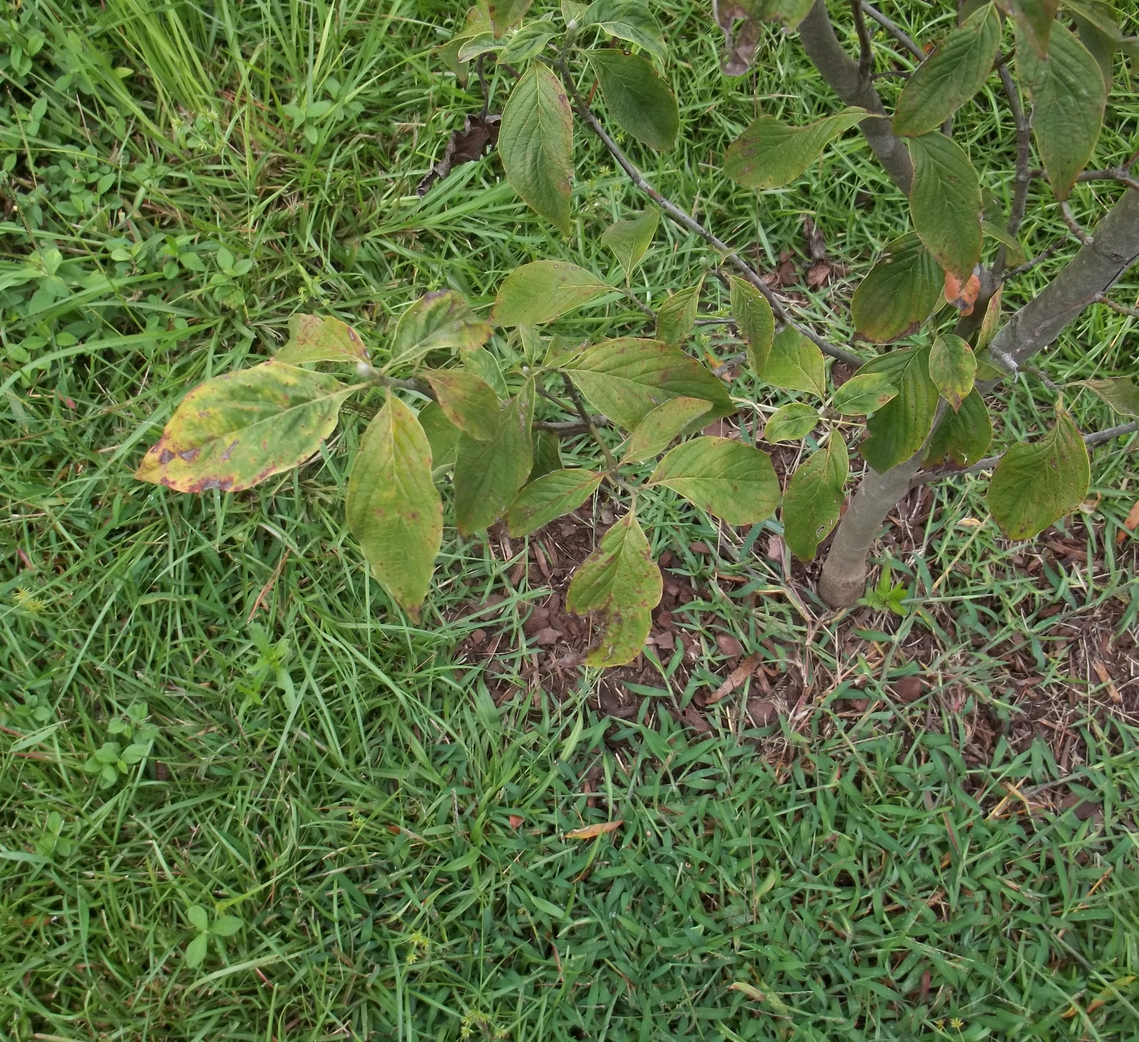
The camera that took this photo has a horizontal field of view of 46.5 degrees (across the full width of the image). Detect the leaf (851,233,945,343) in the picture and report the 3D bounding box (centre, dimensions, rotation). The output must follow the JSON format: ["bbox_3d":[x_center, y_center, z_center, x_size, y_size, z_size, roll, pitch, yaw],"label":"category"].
[{"bbox_3d":[0.251,-0.178,1.015,0.062,0.085,0.018,39,21,11],"label":"leaf"}]

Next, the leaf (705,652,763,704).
[{"bbox_3d":[0.170,0.162,1.365,0.081,0.012,0.018,-37,65,-22],"label":"leaf"}]

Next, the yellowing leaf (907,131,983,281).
[{"bbox_3d":[0.248,-0.208,0.873,0.046,0.020,0.102,-25,104,-6],"label":"yellowing leaf"}]

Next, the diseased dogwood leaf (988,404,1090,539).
[{"bbox_3d":[0.348,-0.036,0.980,0.067,0.102,0.022,10,17,3],"label":"diseased dogwood leaf"}]

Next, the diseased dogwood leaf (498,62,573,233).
[{"bbox_3d":[-0.021,-0.233,0.825,0.048,0.018,0.103,-10,101,0],"label":"diseased dogwood leaf"}]

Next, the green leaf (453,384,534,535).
[{"bbox_3d":[-0.045,-0.040,0.833,0.045,0.022,0.101,23,105,12],"label":"green leaf"}]

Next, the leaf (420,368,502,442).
[{"bbox_3d":[-0.060,-0.067,0.750,0.018,0.058,0.031,-4,52,48],"label":"leaf"}]

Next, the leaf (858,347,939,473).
[{"bbox_3d":[0.241,-0.081,0.968,0.057,0.020,0.093,16,99,11],"label":"leaf"}]

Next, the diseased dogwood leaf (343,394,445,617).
[{"bbox_3d":[-0.098,-0.009,0.740,0.052,0.128,0.025,-7,14,-4],"label":"diseased dogwood leaf"}]

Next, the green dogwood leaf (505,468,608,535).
[{"bbox_3d":[-0.009,-0.011,0.840,0.075,0.018,0.037,-33,57,16],"label":"green dogwood leaf"}]

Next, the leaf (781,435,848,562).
[{"bbox_3d":[0.175,-0.016,0.945,0.042,0.096,0.018,14,18,9],"label":"leaf"}]

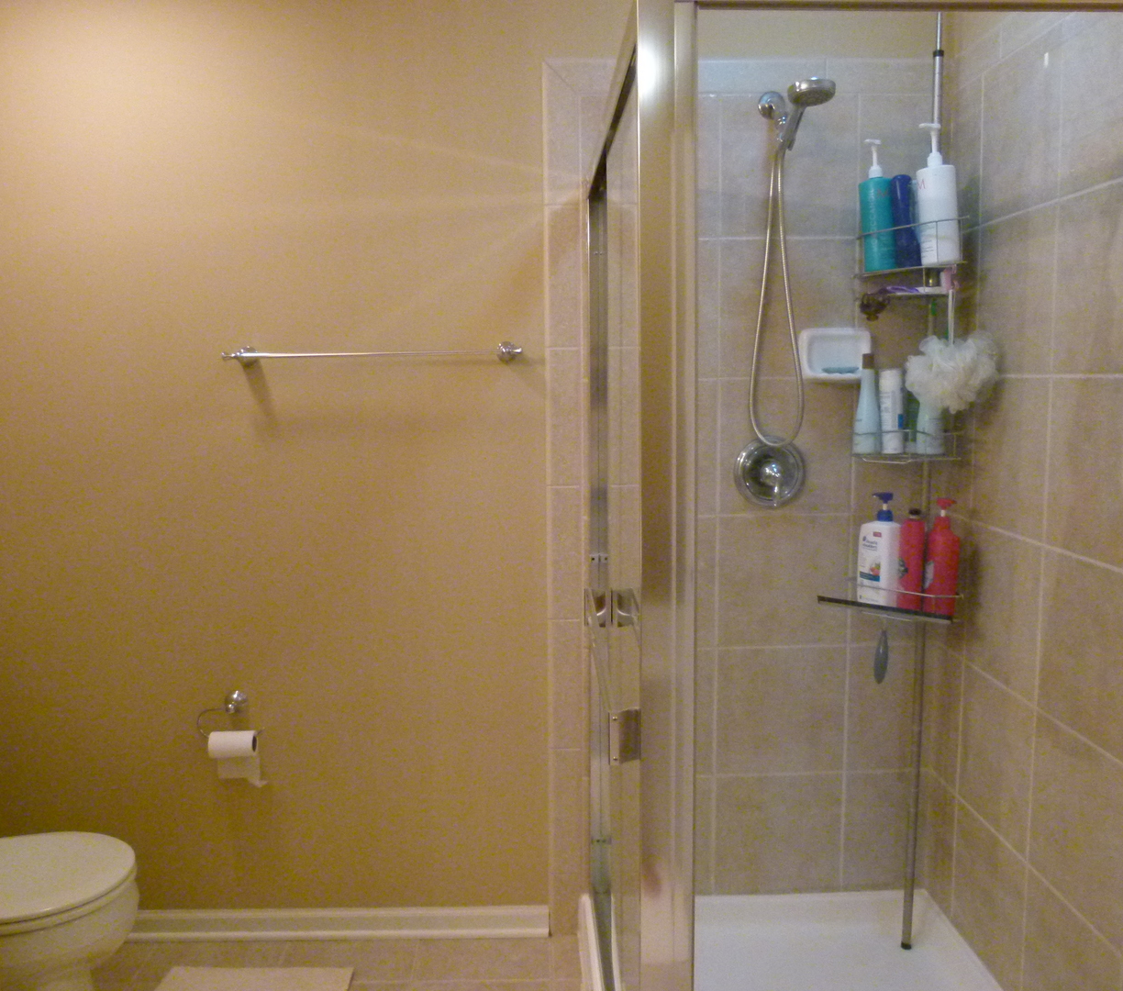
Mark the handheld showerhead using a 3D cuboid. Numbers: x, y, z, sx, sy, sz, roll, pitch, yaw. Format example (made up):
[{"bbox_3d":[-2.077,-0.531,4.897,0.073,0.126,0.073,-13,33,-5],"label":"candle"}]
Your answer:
[{"bbox_3d":[0.505,-0.795,1.984,0.097,0.070,0.190,-2,-20,-10],"label":"handheld showerhead"}]

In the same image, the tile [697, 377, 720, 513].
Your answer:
[{"bbox_3d":[0.213,-0.108,2.293,0.325,0.325,0.012,-1,7,-2],"label":"tile"}]

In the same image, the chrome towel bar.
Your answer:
[{"bbox_3d":[-0.437,-0.332,2.236,0.685,0.054,0.088,-1,7,-2],"label":"chrome towel bar"}]

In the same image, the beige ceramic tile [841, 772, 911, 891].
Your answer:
[{"bbox_3d":[0.819,0.851,2.423,0.208,0.317,0.010,-1,7,-1],"label":"beige ceramic tile"}]

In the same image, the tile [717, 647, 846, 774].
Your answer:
[{"bbox_3d":[0.550,0.538,2.380,0.325,0.325,0.012,-1,7,-2],"label":"tile"}]

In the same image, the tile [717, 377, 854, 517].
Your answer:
[{"bbox_3d":[0.541,-0.113,2.302,0.325,0.325,0.012,-1,7,-2],"label":"tile"}]

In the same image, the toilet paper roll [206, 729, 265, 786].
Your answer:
[{"bbox_3d":[-0.775,0.625,2.271,0.118,0.122,0.065,-1,7,-1],"label":"toilet paper roll"}]

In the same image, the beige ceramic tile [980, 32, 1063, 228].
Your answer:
[{"bbox_3d":[0.948,-0.747,1.963,0.010,0.329,0.326,-1,7,-2],"label":"beige ceramic tile"}]

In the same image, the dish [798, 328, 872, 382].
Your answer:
[{"bbox_3d":[0.642,-0.332,2.239,0.168,0.122,0.075,-1,7,-2],"label":"dish"}]

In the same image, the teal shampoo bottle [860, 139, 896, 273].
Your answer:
[{"bbox_3d":[0.667,-0.610,2.016,0.070,0.272,0.070,-3,7,19],"label":"teal shampoo bottle"}]

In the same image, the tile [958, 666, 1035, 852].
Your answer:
[{"bbox_3d":[0.965,0.576,2.120,0.010,0.329,0.326,-1,7,-2],"label":"tile"}]

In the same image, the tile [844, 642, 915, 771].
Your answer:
[{"bbox_3d":[0.826,0.541,2.425,0.204,0.329,0.010,-1,7,-2],"label":"tile"}]

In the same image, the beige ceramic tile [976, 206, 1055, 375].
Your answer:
[{"bbox_3d":[0.952,-0.416,2.002,0.010,0.329,0.326,-1,7,-2],"label":"beige ceramic tile"}]

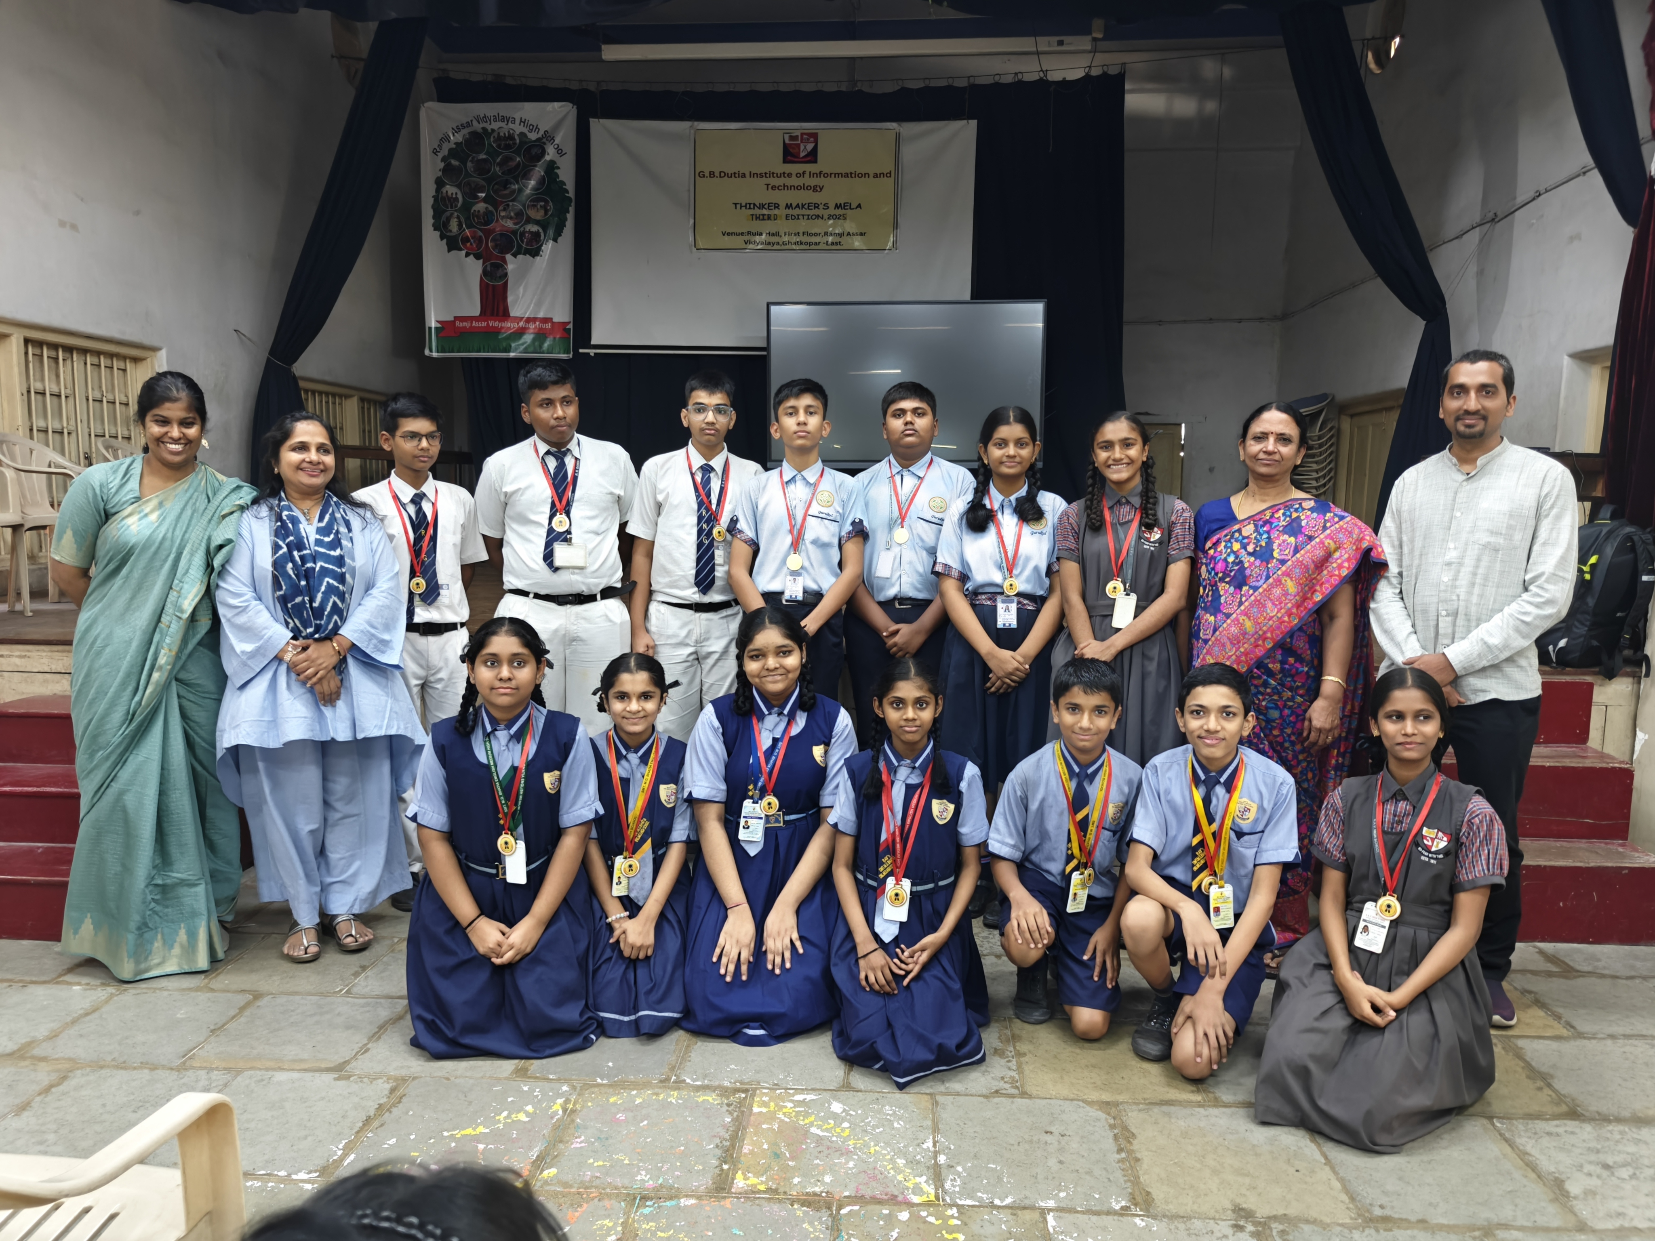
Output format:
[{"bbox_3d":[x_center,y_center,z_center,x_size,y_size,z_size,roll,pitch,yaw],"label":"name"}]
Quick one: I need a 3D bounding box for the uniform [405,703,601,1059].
[{"bbox_3d":[-0.828,0.598,2.849,0.480,0.800,0.580,-2,8,-12],"label":"uniform"}]

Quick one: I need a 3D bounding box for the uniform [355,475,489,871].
[{"bbox_3d":[-1.263,0.198,3.459,0.400,1.310,0.250,-3,9,-22],"label":"uniform"}]

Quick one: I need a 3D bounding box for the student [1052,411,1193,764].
[{"bbox_3d":[0.882,0.154,3.333,0.430,1.530,0.280,1,8,12],"label":"student"}]

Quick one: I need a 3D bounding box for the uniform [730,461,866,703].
[{"bbox_3d":[-0.085,0.175,3.437,0.430,1.330,0.270,0,8,2],"label":"uniform"}]

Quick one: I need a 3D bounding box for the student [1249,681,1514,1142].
[{"bbox_3d":[1.245,0.576,2.476,0.470,0.939,0.560,4,8,26],"label":"student"}]

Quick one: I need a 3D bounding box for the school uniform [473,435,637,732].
[{"bbox_3d":[-0.801,0.162,3.269,0.480,1.421,0.290,-2,8,-17],"label":"school uniform"}]

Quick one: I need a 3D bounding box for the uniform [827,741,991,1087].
[{"bbox_3d":[0.199,0.669,2.670,0.380,0.698,0.500,1,8,4],"label":"uniform"}]

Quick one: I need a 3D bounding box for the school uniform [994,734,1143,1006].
[{"bbox_3d":[0.609,0.613,2.832,0.400,0.640,0.420,1,8,12],"label":"school uniform"}]

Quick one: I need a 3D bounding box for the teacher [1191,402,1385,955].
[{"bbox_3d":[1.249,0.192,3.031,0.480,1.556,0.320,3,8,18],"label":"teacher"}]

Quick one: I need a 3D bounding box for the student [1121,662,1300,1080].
[{"bbox_3d":[0.935,0.541,2.721,0.420,0.930,0.580,2,8,17],"label":"student"}]

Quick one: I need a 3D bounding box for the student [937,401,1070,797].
[{"bbox_3d":[0.522,0.144,3.382,0.410,1.540,0.280,1,8,9],"label":"student"}]

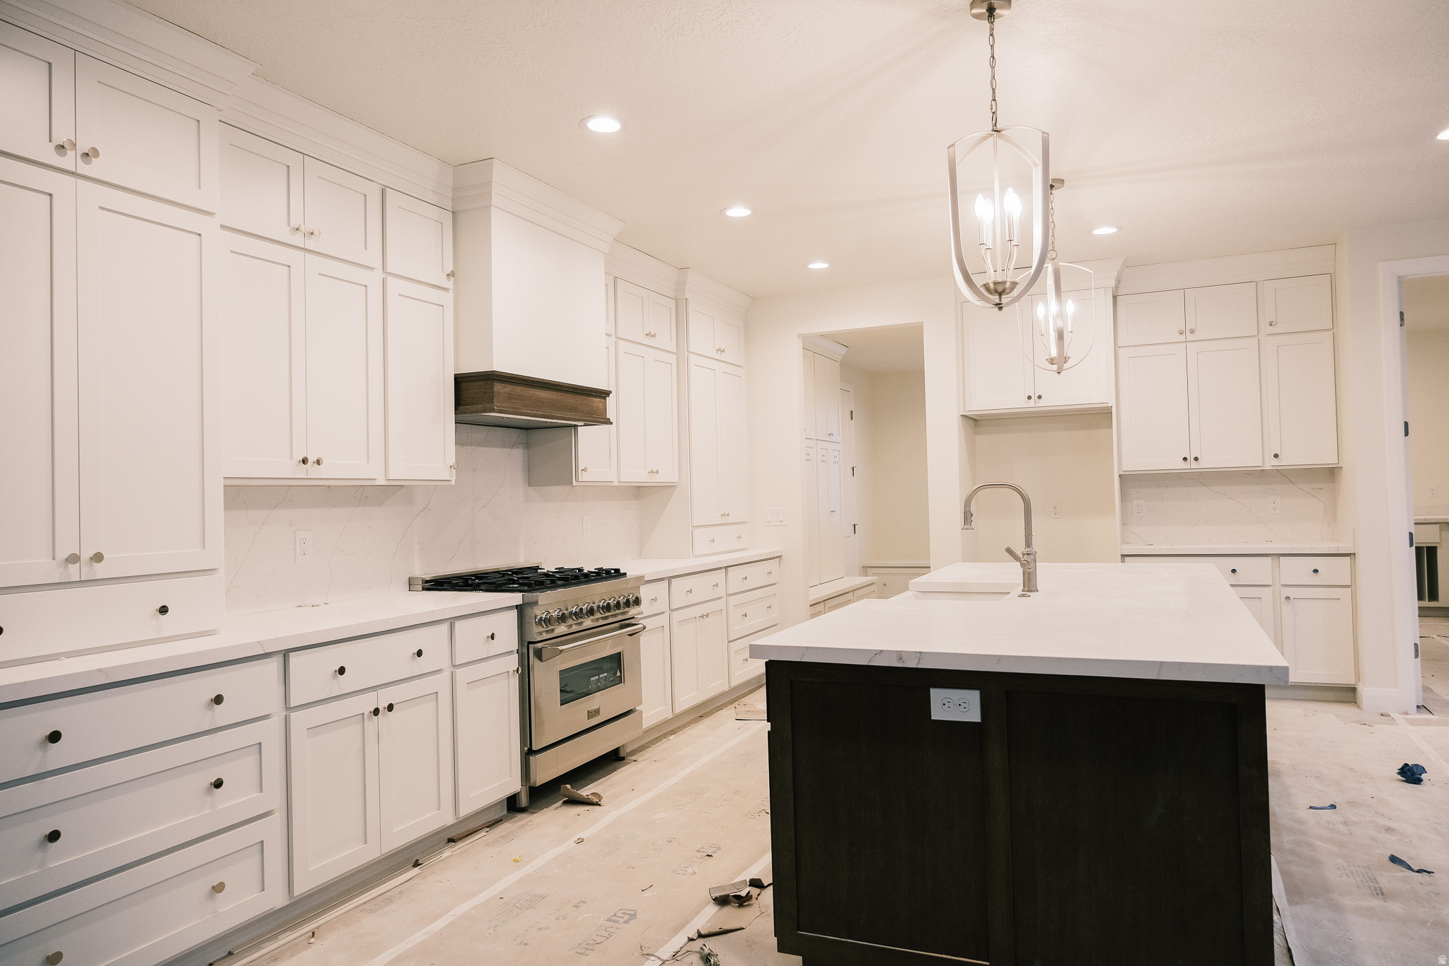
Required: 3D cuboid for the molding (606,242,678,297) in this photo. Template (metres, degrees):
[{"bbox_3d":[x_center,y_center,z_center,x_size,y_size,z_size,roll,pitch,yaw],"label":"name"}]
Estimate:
[{"bbox_3d":[-0.539,-1.265,5.398,0.104,0.167,1.125,-2,-1,25],"label":"molding"}]

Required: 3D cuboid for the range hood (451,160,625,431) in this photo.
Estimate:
[{"bbox_3d":[-1.004,-0.821,4.473,0.622,1.062,1.077,-2,-1,25],"label":"range hood"}]

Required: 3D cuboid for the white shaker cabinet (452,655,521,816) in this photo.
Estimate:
[{"bbox_3d":[-1.179,0.997,3.787,0.550,0.563,0.390,-2,-1,25],"label":"white shaker cabinet"}]

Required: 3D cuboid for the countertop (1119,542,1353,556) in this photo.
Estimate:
[{"bbox_3d":[3.223,0.415,5.921,1.245,0.037,0.678,-2,-1,25],"label":"countertop"}]

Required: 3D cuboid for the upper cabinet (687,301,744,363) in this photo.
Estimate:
[{"bbox_3d":[-0.233,-1.005,6.441,0.395,0.353,0.907,-2,-1,25],"label":"upper cabinet"}]

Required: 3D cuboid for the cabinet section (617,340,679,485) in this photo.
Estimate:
[{"bbox_3d":[-0.604,-0.404,5.679,0.319,0.824,0.719,-2,-1,25],"label":"cabinet section"}]

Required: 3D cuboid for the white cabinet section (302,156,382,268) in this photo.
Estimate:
[{"bbox_3d":[-1.566,-0.999,3.536,0.310,0.342,0.353,-2,-1,25],"label":"white cabinet section"}]

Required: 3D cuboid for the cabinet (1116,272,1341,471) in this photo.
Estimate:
[{"bbox_3d":[3.240,-0.672,6.029,1.240,1.175,0.330,-2,-1,25],"label":"cabinet"}]

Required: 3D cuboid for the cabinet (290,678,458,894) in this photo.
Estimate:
[{"bbox_3d":[-1.419,0.995,3.267,0.550,0.563,0.725,-2,-1,25],"label":"cabinet"}]

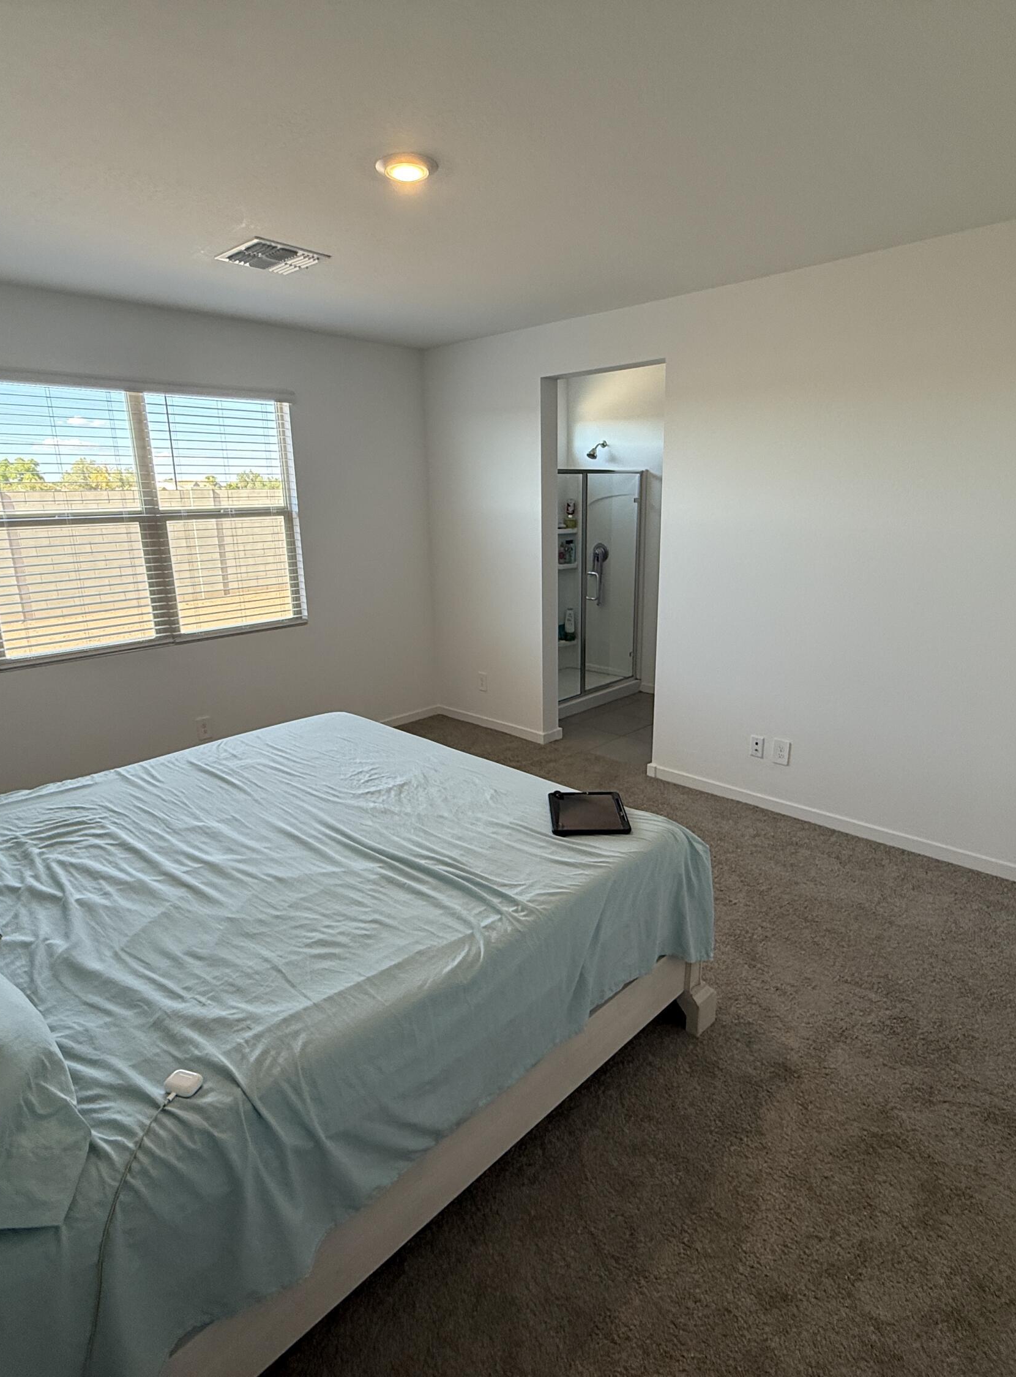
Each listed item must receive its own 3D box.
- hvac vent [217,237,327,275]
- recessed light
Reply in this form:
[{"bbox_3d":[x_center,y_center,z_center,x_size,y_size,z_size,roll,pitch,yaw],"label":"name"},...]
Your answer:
[{"bbox_3d":[-1.014,-1.849,3.213,0.365,0.022,0.365,13,20,42],"label":"hvac vent"},{"bbox_3d":[-0.316,-1.623,2.336,0.195,0.030,0.195,-1,15,0],"label":"recessed light"}]

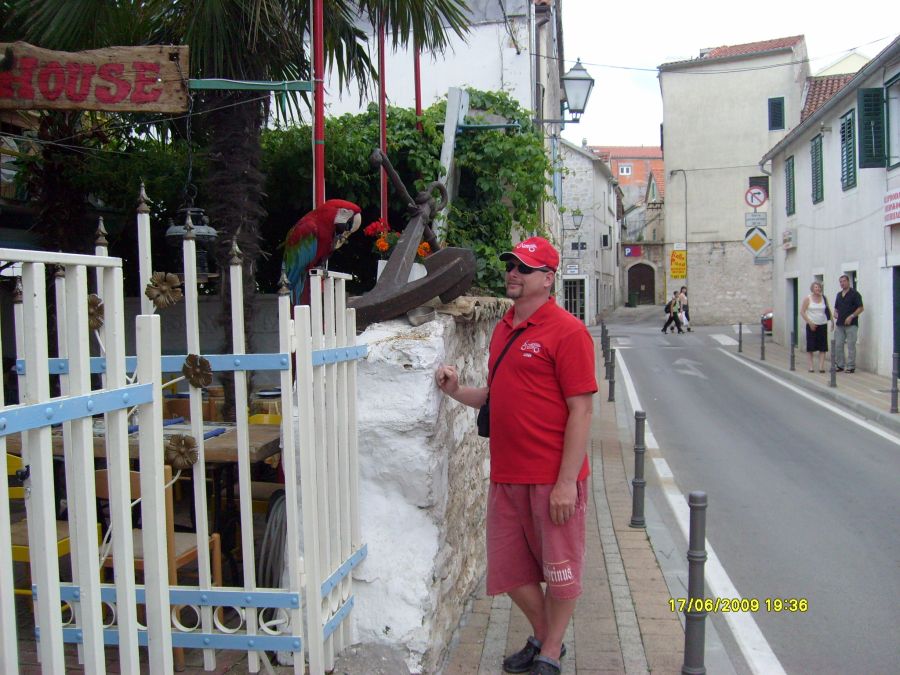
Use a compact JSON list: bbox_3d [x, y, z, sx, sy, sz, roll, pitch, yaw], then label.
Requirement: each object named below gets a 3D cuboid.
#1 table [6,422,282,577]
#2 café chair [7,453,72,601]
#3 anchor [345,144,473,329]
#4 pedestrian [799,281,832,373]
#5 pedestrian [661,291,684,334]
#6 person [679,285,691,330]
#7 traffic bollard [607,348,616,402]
[{"bbox_3d":[-1.867,0.981,5.500,1.800,0.750,0.840,0,3,10],"label":"table"},{"bbox_3d":[-2.035,0.972,4.455,0.450,0.890,0.480,0,3,13],"label":"café chair"},{"bbox_3d":[-0.170,-0.468,4.350,0.620,0.820,0.550,1,4,25],"label":"anchor"},{"bbox_3d":[6.636,-0.190,16.500,0.570,1.650,0.350,0,3,24],"label":"pedestrian"},{"bbox_3d":[8.209,-0.920,33.500,0.780,1.620,0.500,0,3,12],"label":"pedestrian"},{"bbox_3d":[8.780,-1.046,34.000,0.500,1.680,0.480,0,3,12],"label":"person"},{"bbox_3d":[2.268,0.532,12.750,0.110,0.755,0.110,-1,3,0],"label":"traffic bollard"}]

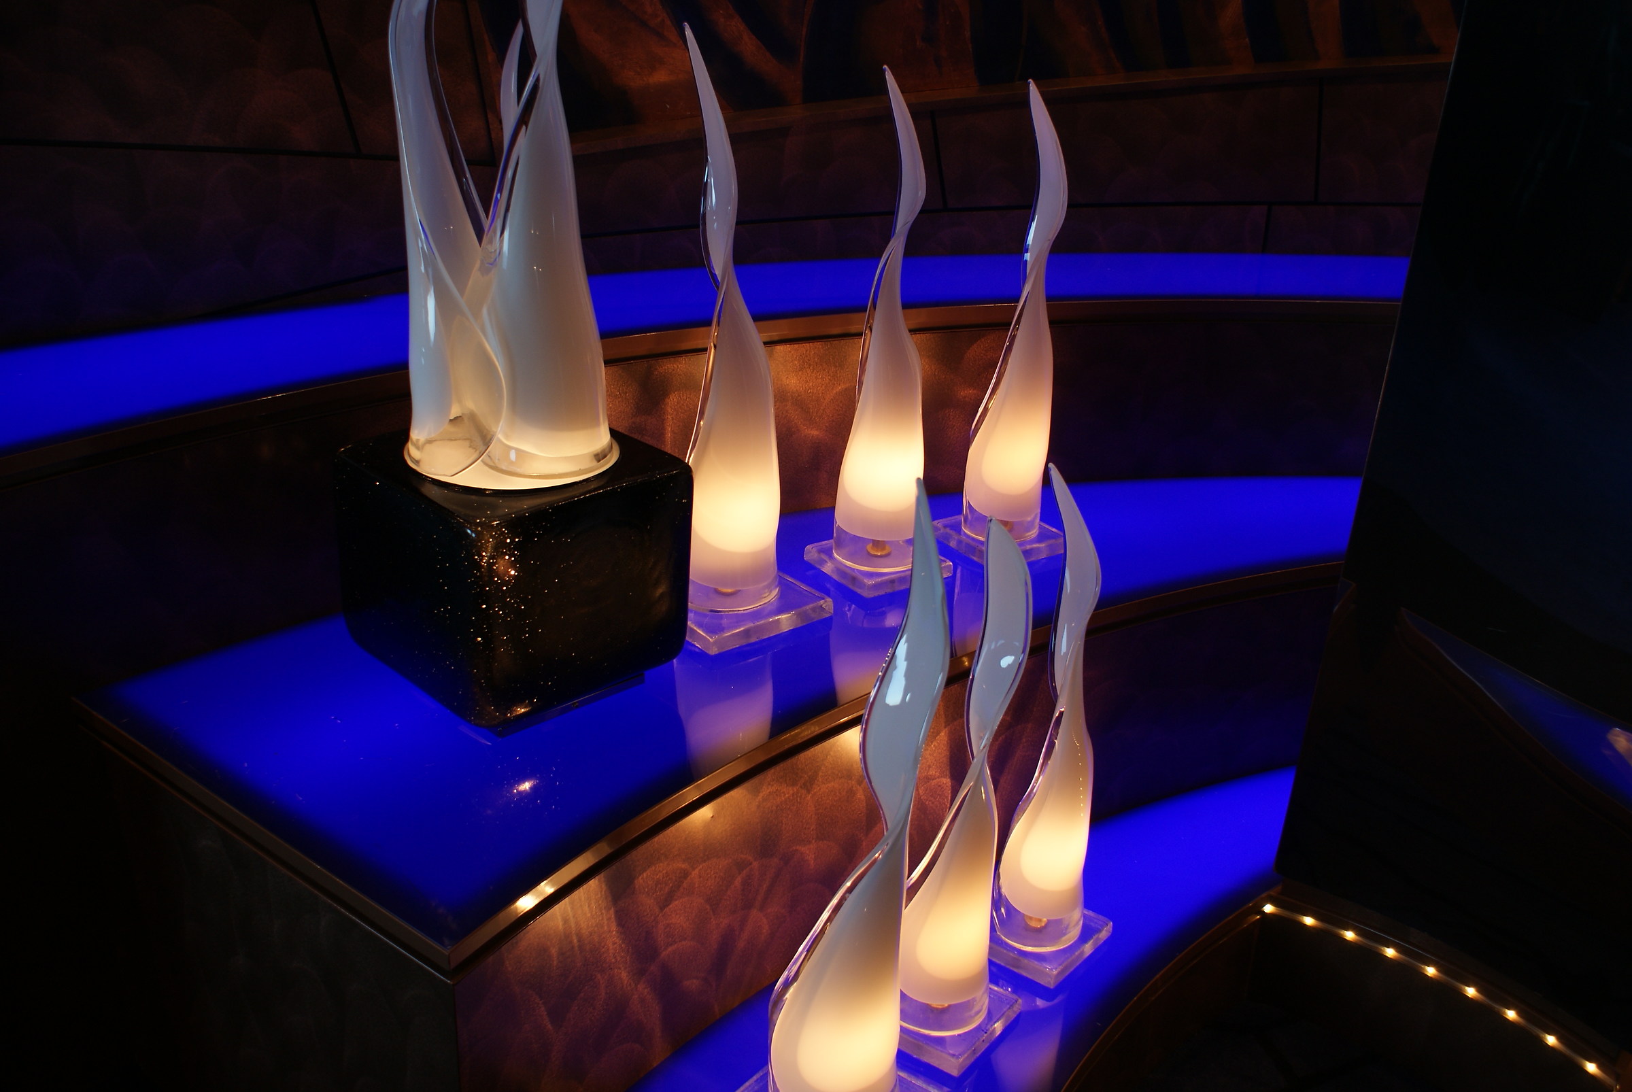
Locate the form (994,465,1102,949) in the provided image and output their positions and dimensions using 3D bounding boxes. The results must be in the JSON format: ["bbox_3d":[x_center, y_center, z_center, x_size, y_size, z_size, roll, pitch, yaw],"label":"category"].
[{"bbox_3d":[0.220,0.150,1.383,0.088,0.473,0.092,2,21,0],"label":"form"}]

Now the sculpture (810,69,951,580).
[{"bbox_3d":[0.075,-0.211,1.489,0.112,0.506,0.112,-13,26,-34],"label":"sculpture"}]

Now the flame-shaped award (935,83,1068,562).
[{"bbox_3d":[0.212,-0.231,1.573,0.108,0.492,0.108,-12,25,-32],"label":"flame-shaped award"}]

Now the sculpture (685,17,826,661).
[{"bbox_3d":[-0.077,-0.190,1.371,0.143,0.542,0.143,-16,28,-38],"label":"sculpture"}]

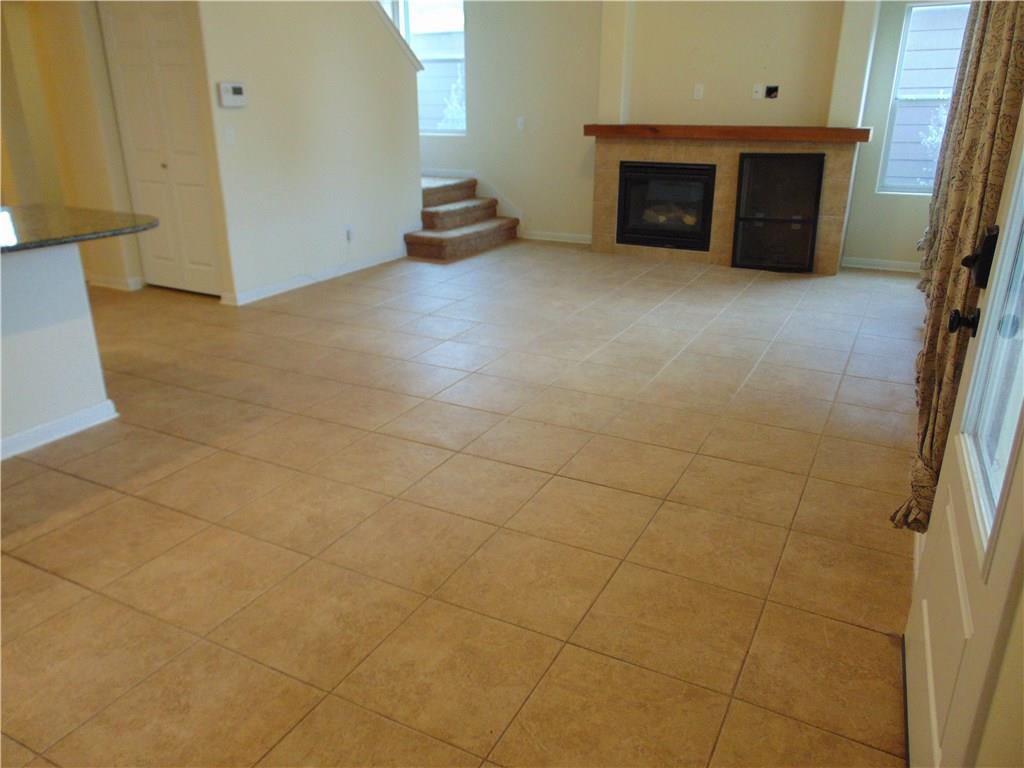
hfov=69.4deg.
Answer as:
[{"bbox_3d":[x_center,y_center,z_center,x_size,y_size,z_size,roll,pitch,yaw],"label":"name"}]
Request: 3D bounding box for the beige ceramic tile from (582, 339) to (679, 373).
[{"bbox_3d":[0.703,-0.156,4.320,0.440,0.012,0.440,10,23,26],"label":"beige ceramic tile"}]

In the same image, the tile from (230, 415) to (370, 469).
[{"bbox_3d":[-0.941,0.256,3.325,0.452,0.010,0.452,10,23,26],"label":"tile"}]

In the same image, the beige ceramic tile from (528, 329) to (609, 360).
[{"bbox_3d":[0.318,-0.233,4.638,0.452,0.010,0.452,10,23,26],"label":"beige ceramic tile"}]

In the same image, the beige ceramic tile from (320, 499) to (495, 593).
[{"bbox_3d":[-0.351,0.544,2.535,0.454,0.010,0.454,10,23,26],"label":"beige ceramic tile"}]

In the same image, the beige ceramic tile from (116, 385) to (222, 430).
[{"bbox_3d":[-1.731,0.115,3.687,0.447,0.010,0.447,10,22,26],"label":"beige ceramic tile"}]

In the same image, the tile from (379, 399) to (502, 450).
[{"bbox_3d":[-0.321,0.192,3.467,0.447,0.010,0.447,10,22,26],"label":"tile"}]

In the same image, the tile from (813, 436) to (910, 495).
[{"bbox_3d":[1.479,0.337,3.090,0.393,0.010,0.452,10,23,26],"label":"tile"}]

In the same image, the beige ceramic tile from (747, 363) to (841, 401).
[{"bbox_3d":[1.530,-0.013,4.035,0.452,0.010,0.452,10,23,26],"label":"beige ceramic tile"}]

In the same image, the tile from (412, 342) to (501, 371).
[{"bbox_3d":[-0.300,-0.166,4.460,0.452,0.010,0.452,10,23,26],"label":"tile"}]

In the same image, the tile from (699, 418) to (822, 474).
[{"bbox_3d":[1.102,0.269,3.278,0.452,0.010,0.452,10,23,26],"label":"tile"}]

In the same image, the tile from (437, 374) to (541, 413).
[{"bbox_3d":[-0.112,0.047,3.871,0.454,0.010,0.454,10,23,26],"label":"tile"}]

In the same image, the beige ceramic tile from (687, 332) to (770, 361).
[{"bbox_3d":[1.323,-0.216,4.571,0.447,0.010,0.447,10,22,26],"label":"beige ceramic tile"}]

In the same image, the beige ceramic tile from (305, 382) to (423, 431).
[{"bbox_3d":[-0.708,0.115,3.606,0.440,0.012,0.440,10,23,26],"label":"beige ceramic tile"}]

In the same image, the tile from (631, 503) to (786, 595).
[{"bbox_3d":[0.667,0.545,2.496,0.447,0.010,0.447,10,22,26],"label":"tile"}]

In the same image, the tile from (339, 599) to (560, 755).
[{"bbox_3d":[-0.162,0.759,1.956,0.454,0.010,0.454,10,23,26],"label":"tile"}]

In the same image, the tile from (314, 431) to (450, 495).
[{"bbox_3d":[-0.540,0.330,3.115,0.454,0.010,0.454,10,23,26],"label":"tile"}]

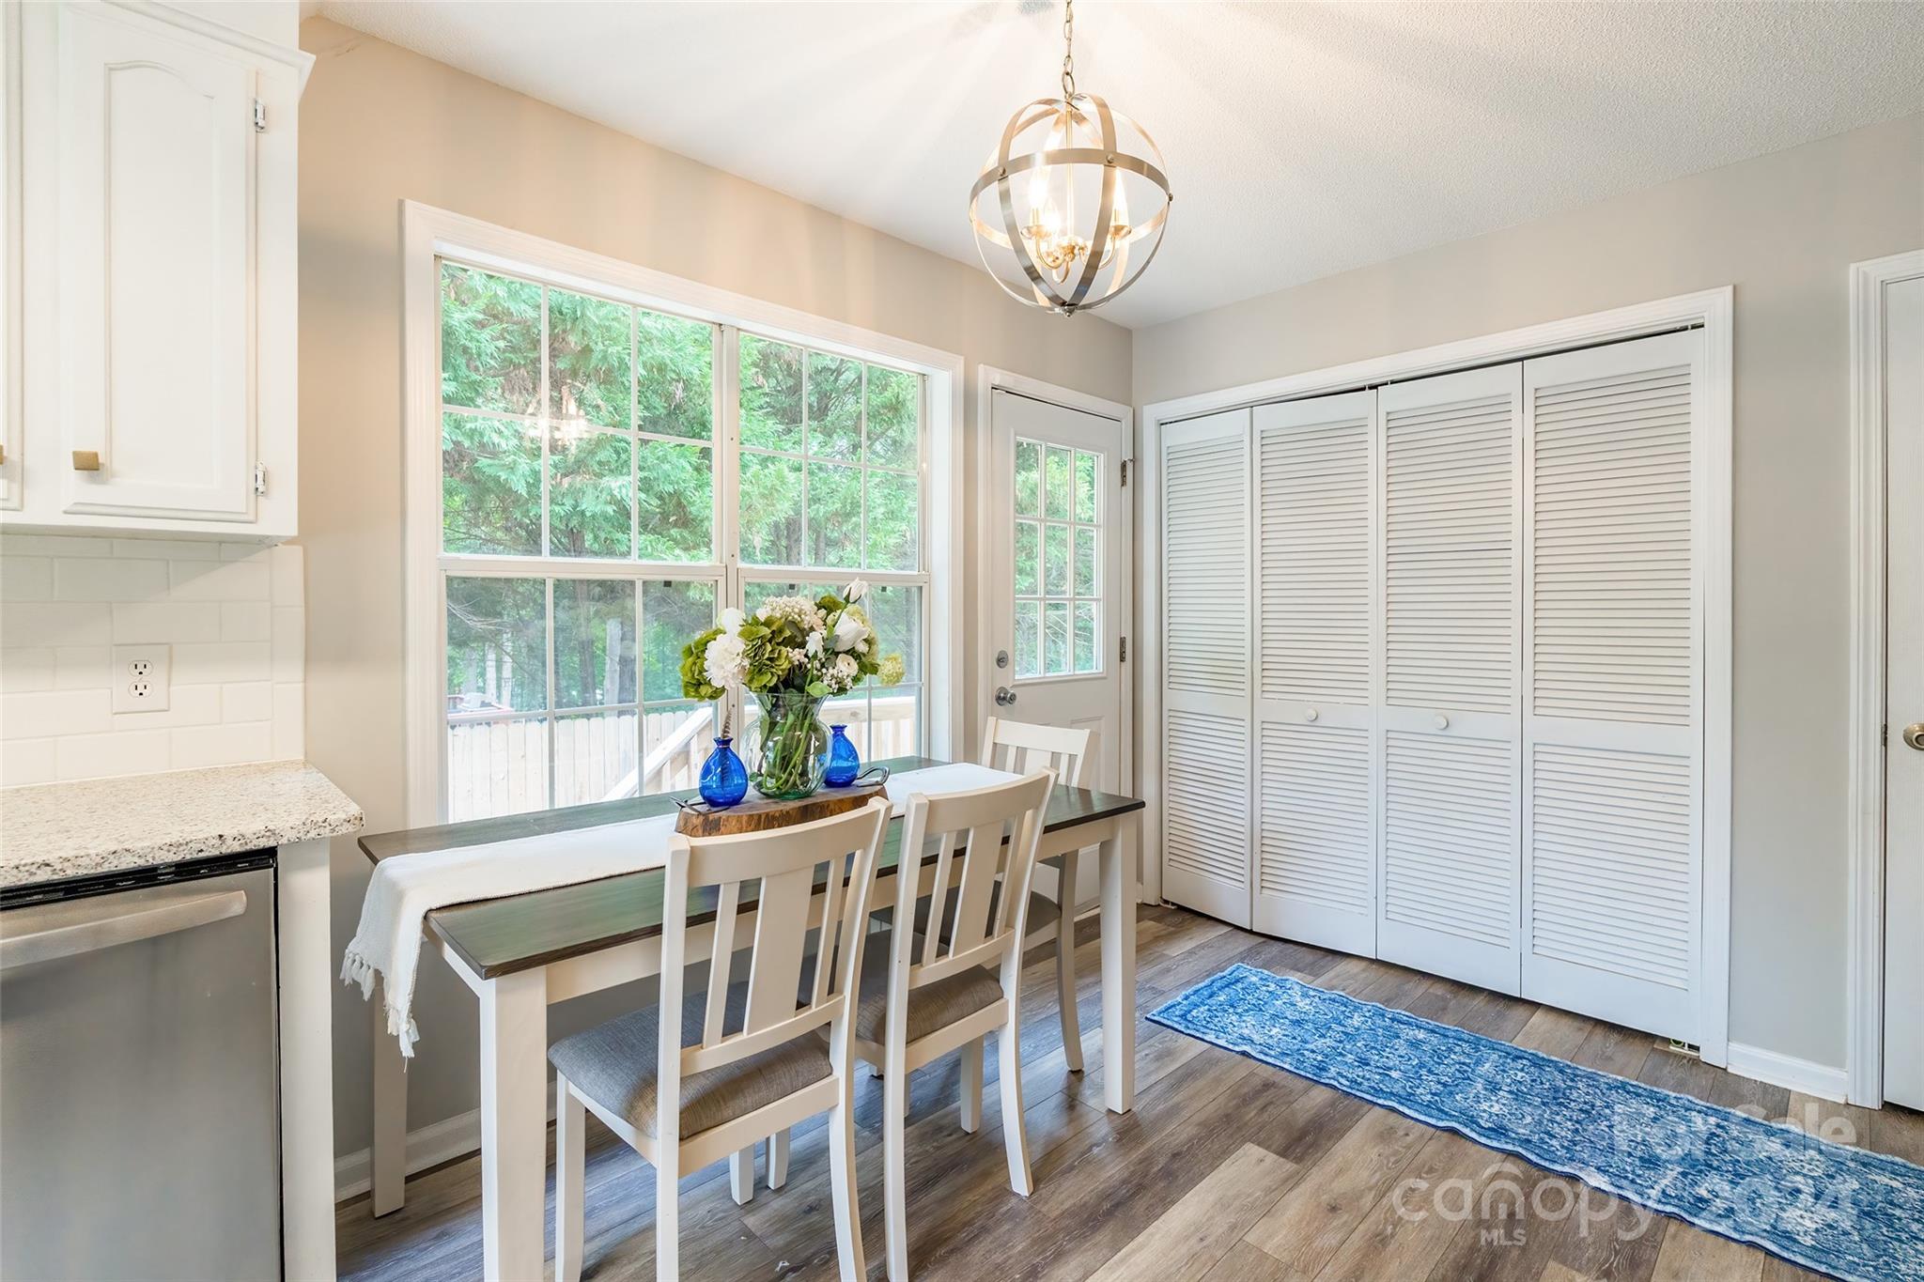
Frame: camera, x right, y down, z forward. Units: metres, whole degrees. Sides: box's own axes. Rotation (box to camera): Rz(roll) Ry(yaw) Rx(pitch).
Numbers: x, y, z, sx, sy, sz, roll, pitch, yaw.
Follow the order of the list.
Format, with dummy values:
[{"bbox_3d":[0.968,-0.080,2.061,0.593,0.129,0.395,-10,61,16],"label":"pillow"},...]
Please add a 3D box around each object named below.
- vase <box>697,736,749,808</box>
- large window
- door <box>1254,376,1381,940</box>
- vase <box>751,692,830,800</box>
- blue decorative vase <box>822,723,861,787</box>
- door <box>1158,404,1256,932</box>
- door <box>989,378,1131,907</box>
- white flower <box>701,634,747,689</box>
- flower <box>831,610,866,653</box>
[{"bbox_3d":[-0.538,0.293,1.928,0.112,0.155,0.112,-1,2,-43],"label":"vase"},{"bbox_3d":[-0.671,-0.192,2.531,1.520,1.450,0.090,-1,2,-43],"label":"large window"},{"bbox_3d":[1.321,0.118,3.202,0.450,2.040,0.035,1,1,40],"label":"door"},{"bbox_3d":[-0.415,0.241,2.031,0.190,0.250,0.190,0,1,0],"label":"vase"},{"bbox_3d":[-0.306,0.287,2.160,0.108,0.156,0.108,0,1,0],"label":"blue decorative vase"},{"bbox_3d":[1.011,0.107,3.526,0.035,2.040,0.440,-1,1,-37],"label":"door"},{"bbox_3d":[0.387,0.117,3.403,0.785,2.050,0.045,-1,2,-43],"label":"door"},{"bbox_3d":[-0.547,0.047,1.970,0.104,0.125,0.095,0,1,3],"label":"white flower"},{"bbox_3d":[-0.268,-0.021,2.030,0.082,0.100,0.080,-1,1,-20],"label":"flower"}]

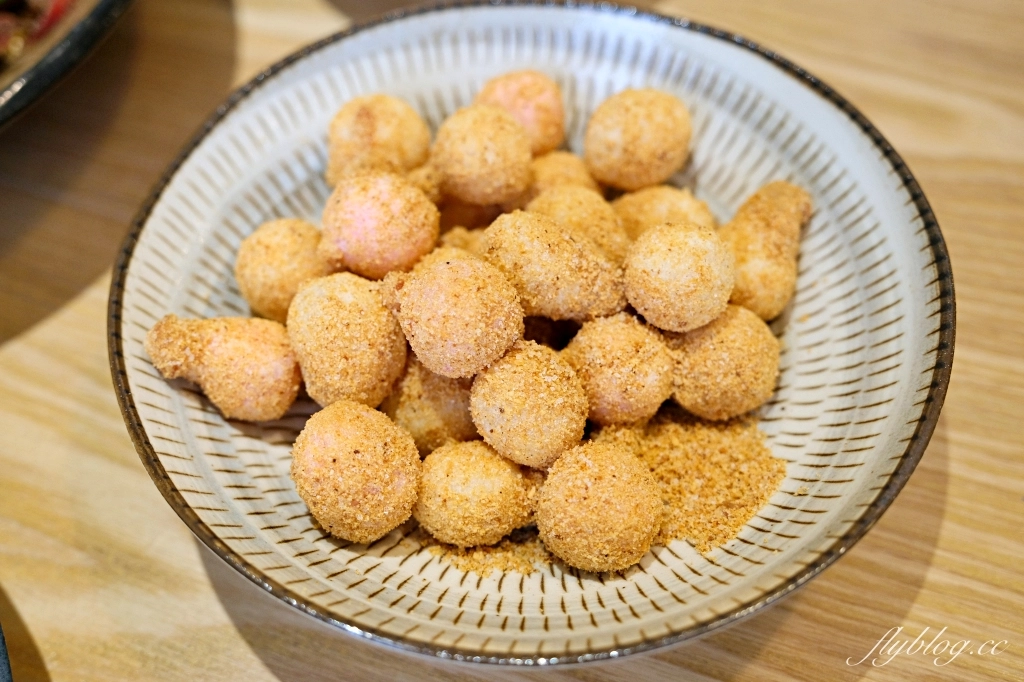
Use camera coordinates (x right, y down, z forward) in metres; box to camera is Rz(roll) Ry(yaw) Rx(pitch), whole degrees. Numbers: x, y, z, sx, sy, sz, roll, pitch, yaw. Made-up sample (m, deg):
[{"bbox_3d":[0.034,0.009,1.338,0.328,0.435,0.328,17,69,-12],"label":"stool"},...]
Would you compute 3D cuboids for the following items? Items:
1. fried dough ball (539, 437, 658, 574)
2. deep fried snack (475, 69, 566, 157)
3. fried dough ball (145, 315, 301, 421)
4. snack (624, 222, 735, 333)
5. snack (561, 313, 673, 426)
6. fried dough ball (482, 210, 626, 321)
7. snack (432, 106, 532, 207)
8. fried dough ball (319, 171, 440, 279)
[{"bbox_3d":[0.022,0.042,0.303,0.032,0.032,0.033,-1,54,1],"label":"fried dough ball"},{"bbox_3d":[0.003,-0.072,0.384,0.029,0.030,0.030,-1,54,1],"label":"deep fried snack"},{"bbox_3d":[-0.069,0.006,0.285,0.037,0.024,0.024,10,56,10],"label":"fried dough ball"},{"bbox_3d":[0.042,-0.016,0.295,0.027,0.027,0.027,-1,55,2],"label":"snack"},{"bbox_3d":[0.028,0.008,0.319,0.030,0.030,0.030,-1,54,1],"label":"snack"},{"bbox_3d":[0.011,-0.020,0.321,0.042,0.029,0.028,26,59,19],"label":"fried dough ball"},{"bbox_3d":[-0.009,-0.056,0.356,0.030,0.030,0.030,-1,54,1],"label":"snack"},{"bbox_3d":[-0.037,-0.033,0.337,0.032,0.030,0.031,-1,54,1],"label":"fried dough ball"}]

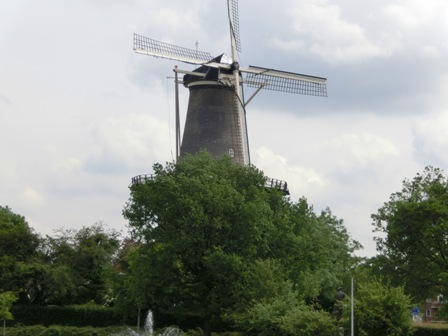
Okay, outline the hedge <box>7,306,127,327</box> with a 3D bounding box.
[{"bbox_3d":[-10.570,10.030,86.000,8.200,1.750,1.400,2,-7,-3],"label":"hedge"}]

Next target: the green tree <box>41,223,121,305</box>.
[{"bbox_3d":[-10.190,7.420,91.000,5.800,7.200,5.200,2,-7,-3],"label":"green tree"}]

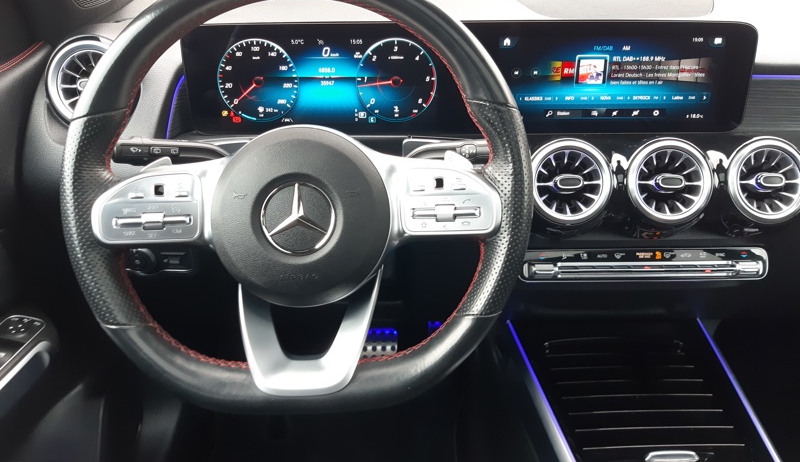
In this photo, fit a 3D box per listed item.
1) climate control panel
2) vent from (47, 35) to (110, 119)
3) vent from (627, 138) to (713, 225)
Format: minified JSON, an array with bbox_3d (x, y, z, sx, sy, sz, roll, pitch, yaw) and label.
[{"bbox_3d":[0.298,0.041,0.750,0.304,0.043,0.030,0,1,0],"label":"climate control panel"},{"bbox_3d":[-0.340,-0.168,0.686,0.097,0.097,0.040,0,13,0],"label":"vent"},{"bbox_3d":[0.300,-0.058,0.687,0.096,0.096,0.040,0,10,0],"label":"vent"}]

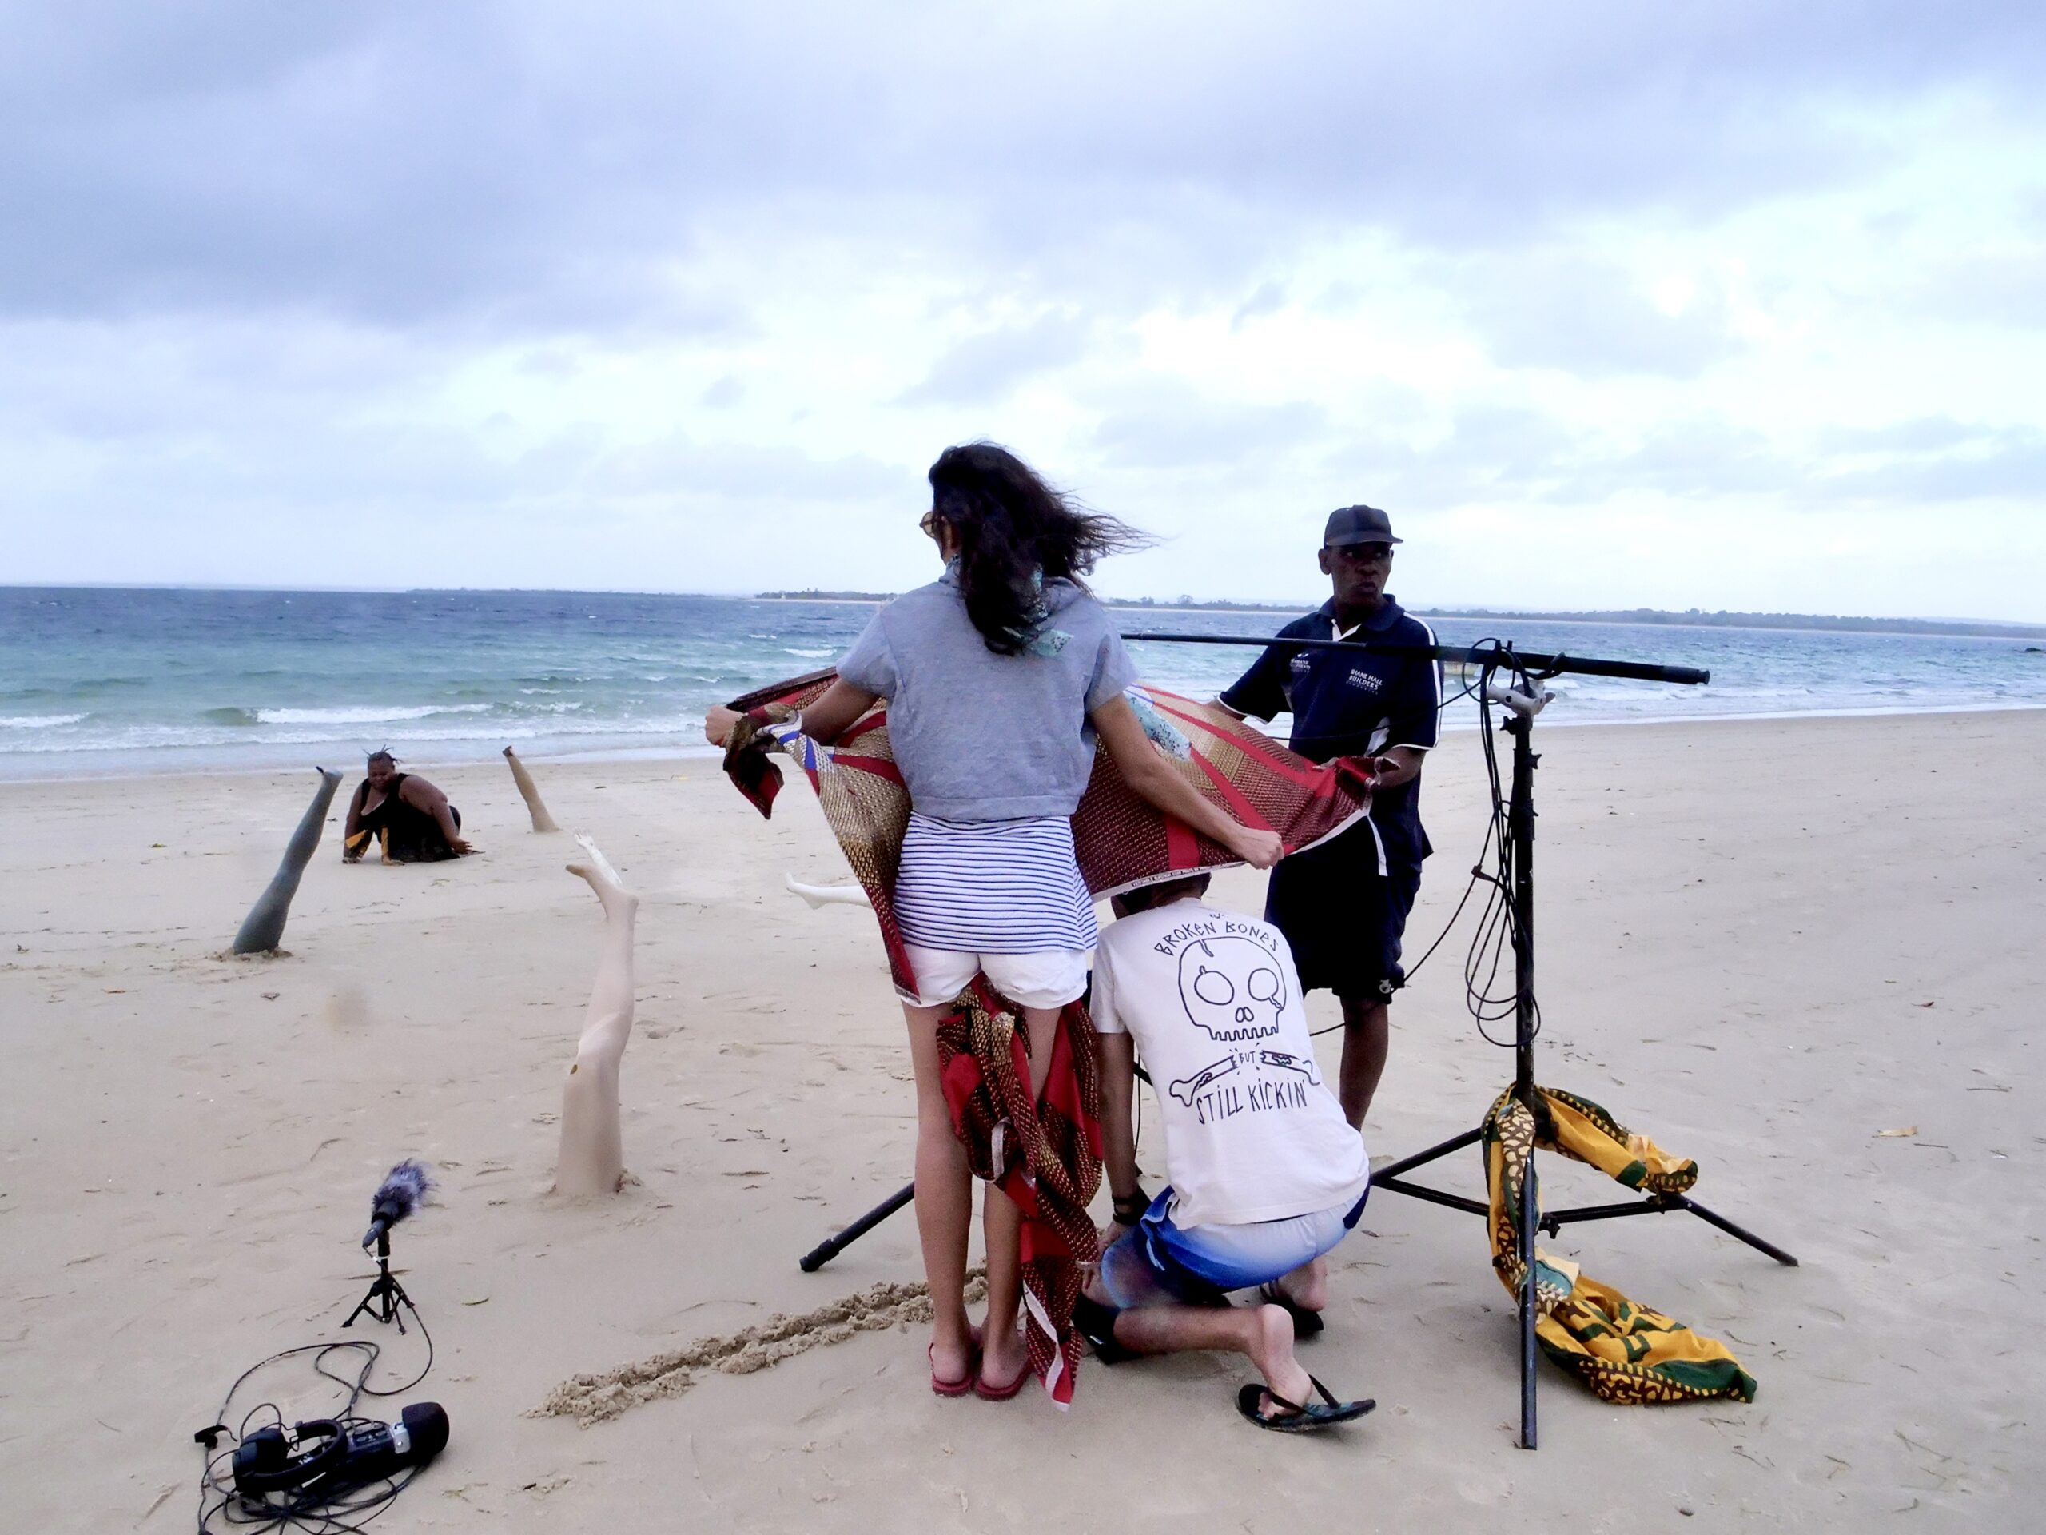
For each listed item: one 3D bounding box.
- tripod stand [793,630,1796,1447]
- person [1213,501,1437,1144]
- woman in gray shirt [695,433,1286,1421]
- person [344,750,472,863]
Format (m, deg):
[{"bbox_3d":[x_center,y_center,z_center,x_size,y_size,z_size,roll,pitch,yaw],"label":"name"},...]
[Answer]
[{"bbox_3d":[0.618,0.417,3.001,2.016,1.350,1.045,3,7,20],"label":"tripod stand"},{"bbox_3d":[0.780,0.192,3.493,0.540,1.690,0.420,6,8,36],"label":"person"},{"bbox_3d":[-0.070,0.280,2.644,1.070,1.680,0.540,1,7,-3],"label":"woman in gray shirt"},{"bbox_3d":[-3.399,0.159,7.948,0.670,0.600,0.850,1,7,4],"label":"person"}]

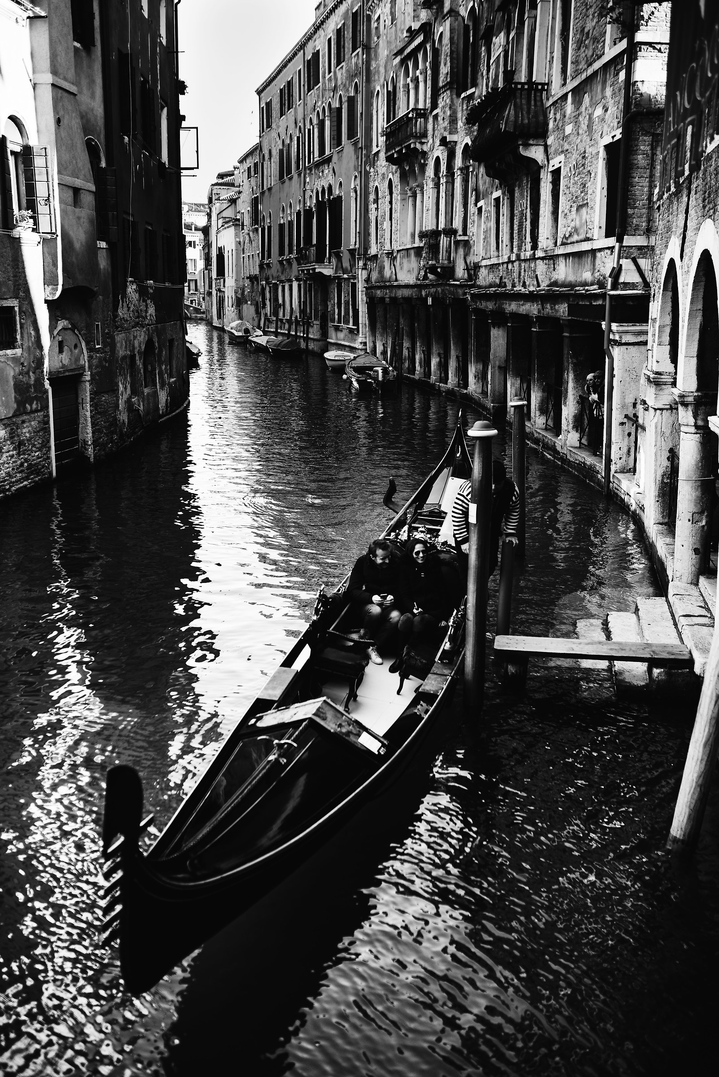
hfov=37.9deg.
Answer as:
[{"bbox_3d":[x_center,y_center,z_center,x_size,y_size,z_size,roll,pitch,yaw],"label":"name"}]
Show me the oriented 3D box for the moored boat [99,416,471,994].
[{"bbox_3d":[0.401,0.399,9.814,1.500,1.850,10.800,3,13,13],"label":"moored boat"}]

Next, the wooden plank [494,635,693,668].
[{"bbox_3d":[2.074,1.009,9.400,1.710,0.070,0.390,2,13,9],"label":"wooden plank"}]

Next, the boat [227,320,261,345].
[{"bbox_3d":[-8.250,-14.565,73.625,2.000,1.350,6.000,-4,14,-16],"label":"boat"}]

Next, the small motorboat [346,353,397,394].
[{"bbox_3d":[0.462,-6.797,42.566,1.850,1.100,5.400,0,13,-3],"label":"small motorboat"}]

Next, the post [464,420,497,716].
[{"bbox_3d":[1.008,0.282,8.791,0.240,2.520,0.240,0,13,0],"label":"post"}]

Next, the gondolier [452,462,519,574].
[{"bbox_3d":[1.200,0.015,10.228,0.660,1.520,0.500,1,13,6],"label":"gondolier"}]

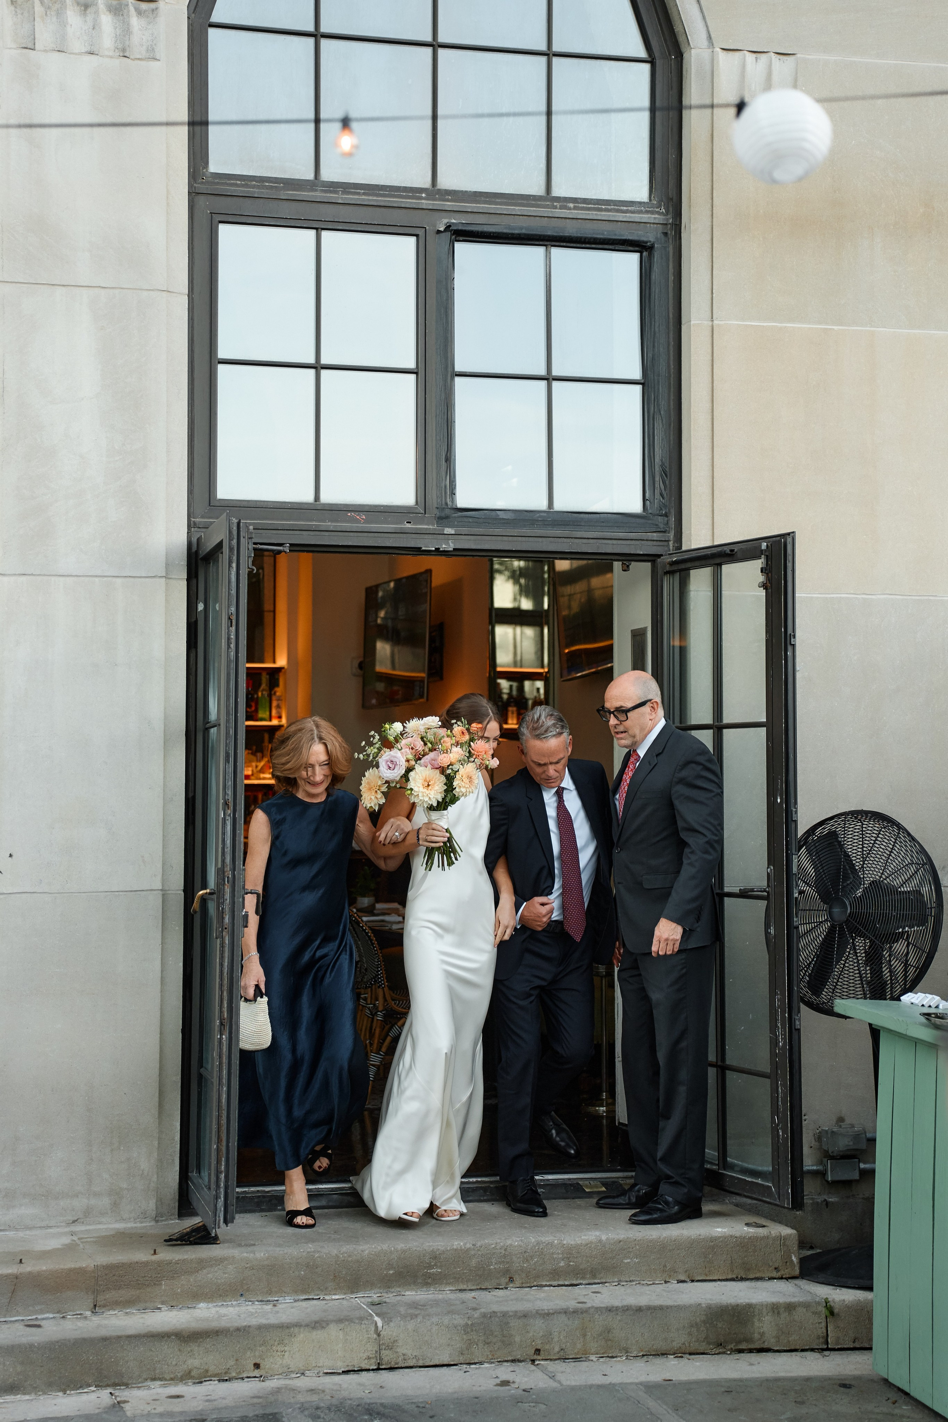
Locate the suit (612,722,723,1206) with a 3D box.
[{"bbox_3d":[0.637,0.820,7.559,0.350,1.570,0.500,2,-4,-22],"label":"suit"}]

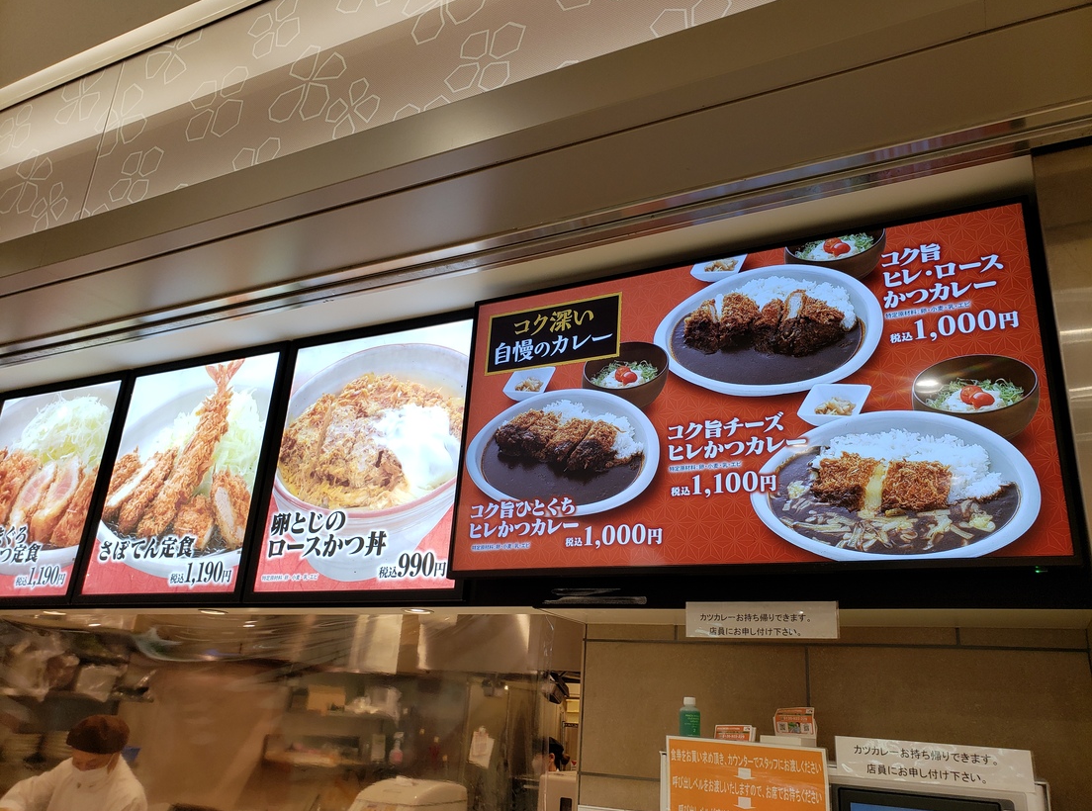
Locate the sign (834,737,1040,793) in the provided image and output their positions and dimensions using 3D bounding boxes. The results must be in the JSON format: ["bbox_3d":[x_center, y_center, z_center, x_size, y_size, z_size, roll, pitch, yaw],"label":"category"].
[{"bbox_3d":[0.642,0.597,1.369,0.297,0.063,0.008,-6,-24,25],"label":"sign"}]

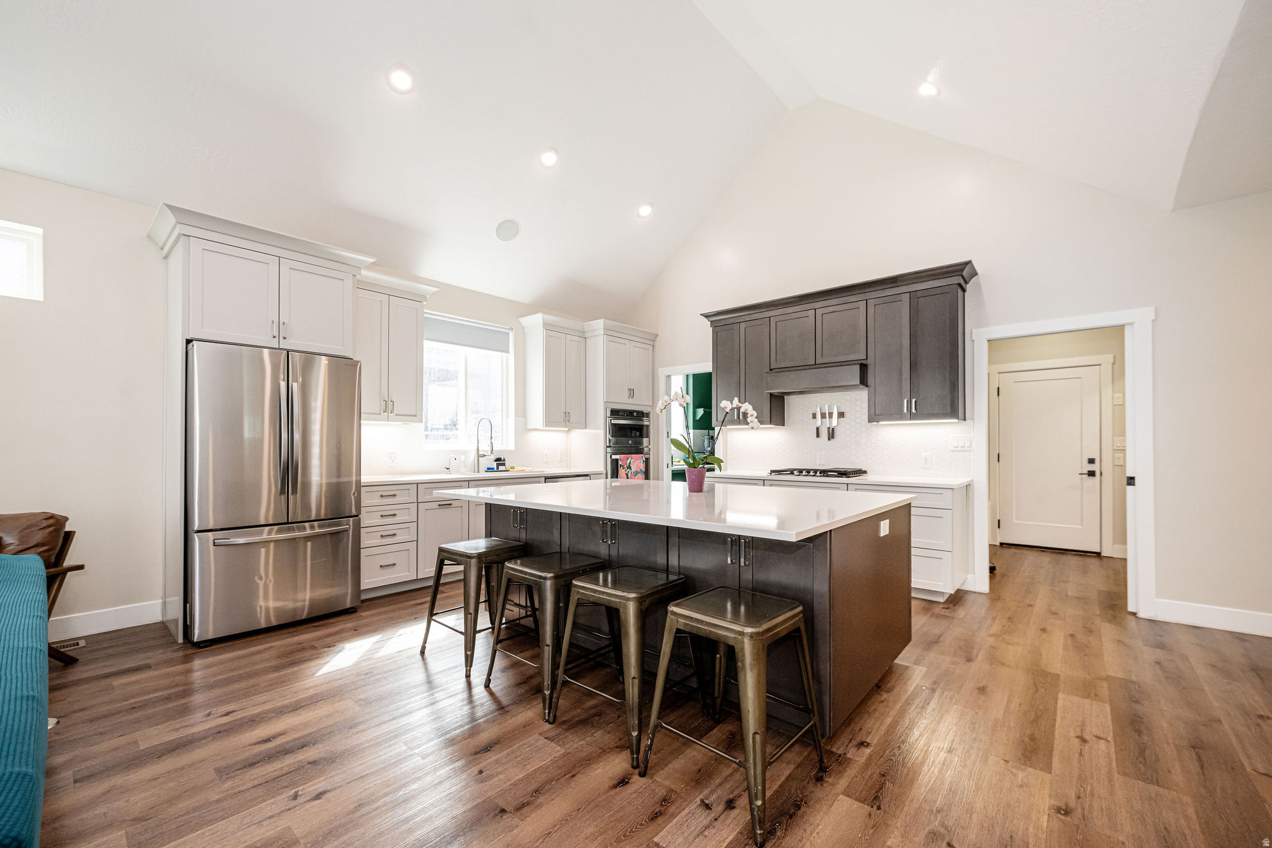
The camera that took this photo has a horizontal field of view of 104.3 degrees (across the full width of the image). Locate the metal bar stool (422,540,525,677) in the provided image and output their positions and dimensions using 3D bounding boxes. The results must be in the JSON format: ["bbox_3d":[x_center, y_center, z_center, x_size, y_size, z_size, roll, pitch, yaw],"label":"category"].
[{"bbox_3d":[-0.891,1.020,2.883,0.475,0.608,0.475,-2,-3,37],"label":"metal bar stool"}]

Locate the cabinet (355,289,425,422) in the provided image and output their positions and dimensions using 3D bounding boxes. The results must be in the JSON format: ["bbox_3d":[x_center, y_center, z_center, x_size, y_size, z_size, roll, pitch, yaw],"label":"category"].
[{"bbox_3d":[-2.258,-0.557,4.337,0.350,1.090,0.620,-2,-3,41],"label":"cabinet"}]

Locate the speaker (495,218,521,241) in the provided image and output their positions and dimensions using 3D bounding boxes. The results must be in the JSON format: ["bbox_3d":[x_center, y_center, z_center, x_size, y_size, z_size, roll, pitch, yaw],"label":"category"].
[{"bbox_3d":[-1.249,-1.894,4.820,0.240,0.030,0.240,2,-40,-49],"label":"speaker"}]

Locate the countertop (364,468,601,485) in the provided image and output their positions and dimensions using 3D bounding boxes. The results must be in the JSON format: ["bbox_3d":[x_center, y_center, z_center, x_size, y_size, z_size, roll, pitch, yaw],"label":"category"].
[{"bbox_3d":[-1.409,0.491,4.772,0.645,0.032,2.510,-2,-2,42],"label":"countertop"}]

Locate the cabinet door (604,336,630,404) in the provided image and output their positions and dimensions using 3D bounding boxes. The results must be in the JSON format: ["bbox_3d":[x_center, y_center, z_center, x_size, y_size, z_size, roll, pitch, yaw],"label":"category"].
[{"bbox_3d":[-0.217,-0.613,5.682,0.025,0.749,0.395,-2,-2,42],"label":"cabinet door"}]

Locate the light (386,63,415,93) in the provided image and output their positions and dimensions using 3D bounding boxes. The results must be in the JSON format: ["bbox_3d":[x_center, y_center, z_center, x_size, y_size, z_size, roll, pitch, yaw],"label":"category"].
[{"bbox_3d":[-1.638,-2.406,3.444,0.170,0.030,0.170,2,-40,-49],"label":"light"}]

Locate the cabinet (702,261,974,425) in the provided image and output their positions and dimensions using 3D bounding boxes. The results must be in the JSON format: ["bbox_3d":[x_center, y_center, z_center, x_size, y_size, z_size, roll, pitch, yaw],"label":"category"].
[{"bbox_3d":[1.707,-0.582,4.587,2.395,1.200,0.480,-2,-2,42],"label":"cabinet"}]

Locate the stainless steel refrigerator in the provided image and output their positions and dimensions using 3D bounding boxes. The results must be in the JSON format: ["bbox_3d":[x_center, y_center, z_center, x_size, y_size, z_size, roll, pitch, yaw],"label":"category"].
[{"bbox_3d":[-2.512,0.432,3.423,0.755,1.785,0.902,-2,-2,42],"label":"stainless steel refrigerator"}]

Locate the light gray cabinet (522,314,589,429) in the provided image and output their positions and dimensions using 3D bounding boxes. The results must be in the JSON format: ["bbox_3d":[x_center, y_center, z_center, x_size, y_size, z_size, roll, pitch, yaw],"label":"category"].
[{"bbox_3d":[-0.893,-0.542,5.528,0.410,1.187,0.695,-2,-2,42],"label":"light gray cabinet"}]

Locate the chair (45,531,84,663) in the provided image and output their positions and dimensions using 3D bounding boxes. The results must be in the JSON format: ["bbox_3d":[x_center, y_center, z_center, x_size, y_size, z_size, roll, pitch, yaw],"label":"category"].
[{"bbox_3d":[-3.471,0.927,2.468,0.660,0.780,0.750,0,-2,9],"label":"chair"}]

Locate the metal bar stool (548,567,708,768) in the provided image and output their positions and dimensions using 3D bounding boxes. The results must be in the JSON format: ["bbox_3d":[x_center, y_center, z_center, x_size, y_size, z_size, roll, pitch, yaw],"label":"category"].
[{"bbox_3d":[-0.032,0.993,2.180,0.475,0.608,0.475,-2,-3,41],"label":"metal bar stool"}]

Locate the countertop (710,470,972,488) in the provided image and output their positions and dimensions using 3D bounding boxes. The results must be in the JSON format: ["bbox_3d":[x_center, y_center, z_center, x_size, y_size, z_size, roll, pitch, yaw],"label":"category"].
[{"bbox_3d":[1.672,0.491,4.506,2.260,0.033,0.648,-2,-2,42],"label":"countertop"}]

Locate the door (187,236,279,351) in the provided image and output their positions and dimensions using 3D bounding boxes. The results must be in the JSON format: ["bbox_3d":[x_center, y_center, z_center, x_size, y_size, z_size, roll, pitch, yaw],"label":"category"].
[{"bbox_3d":[-2.541,-0.816,3.150,0.025,0.609,0.447,-2,-2,42],"label":"door"}]

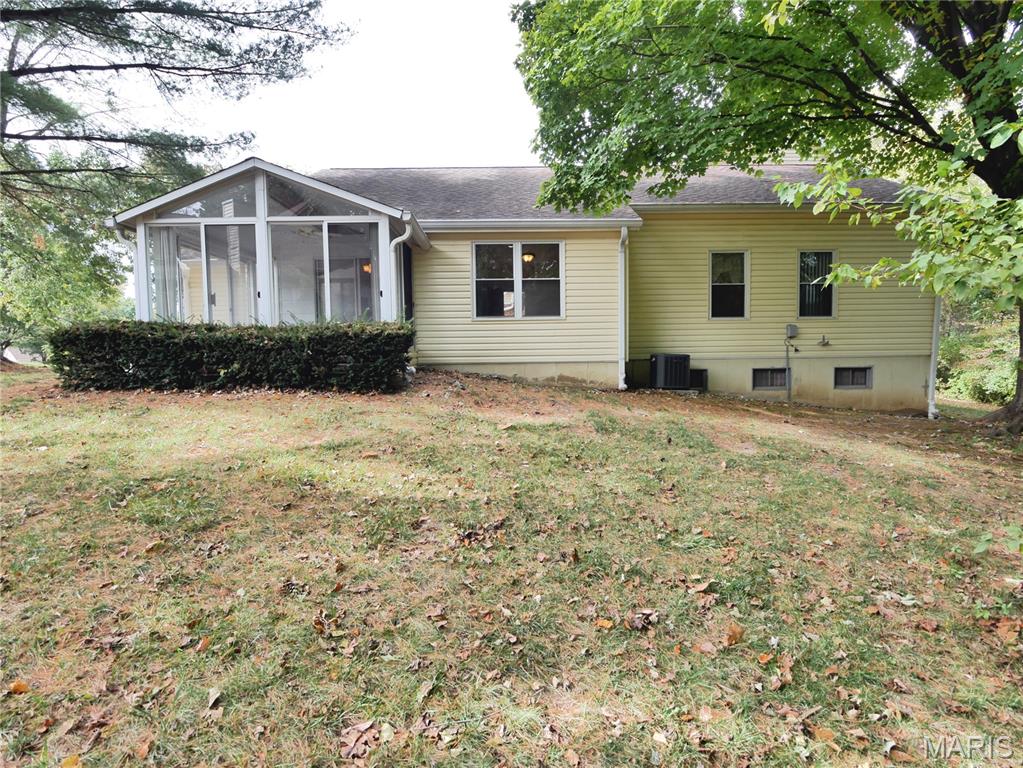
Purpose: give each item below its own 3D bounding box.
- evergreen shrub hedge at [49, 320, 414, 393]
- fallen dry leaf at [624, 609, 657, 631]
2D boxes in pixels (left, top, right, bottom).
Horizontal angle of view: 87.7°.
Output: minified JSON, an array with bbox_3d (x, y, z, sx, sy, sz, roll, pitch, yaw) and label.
[{"bbox_3d":[-3.579,-0.368,7.270,4.448,0.878,1.071,-1,3,-1],"label":"evergreen shrub hedge"},{"bbox_3d":[0.606,1.098,2.480,0.130,0.045,0.097,2,10,-2],"label":"fallen dry leaf"}]

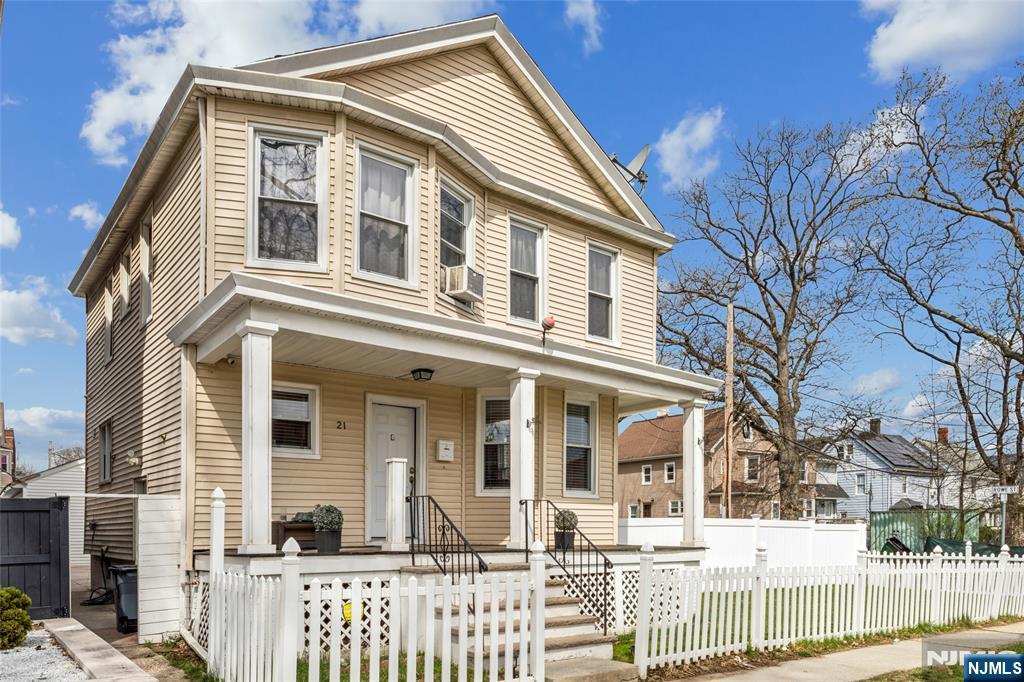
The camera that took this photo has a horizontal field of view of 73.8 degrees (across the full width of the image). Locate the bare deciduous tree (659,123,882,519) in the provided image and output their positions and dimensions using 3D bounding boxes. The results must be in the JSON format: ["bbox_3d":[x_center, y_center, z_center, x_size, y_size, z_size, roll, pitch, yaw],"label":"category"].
[{"bbox_3d":[10.566,0.185,28.000,9.200,17.500,8.800,4,-12,-17],"label":"bare deciduous tree"}]

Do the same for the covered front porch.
[{"bbox_3d":[-0.479,1.550,9.750,7.700,3.000,2.450,9,-15,-37],"label":"covered front porch"}]

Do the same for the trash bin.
[{"bbox_3d":[-5.409,3.674,9.700,0.570,0.960,0.630,9,-15,-38],"label":"trash bin"}]

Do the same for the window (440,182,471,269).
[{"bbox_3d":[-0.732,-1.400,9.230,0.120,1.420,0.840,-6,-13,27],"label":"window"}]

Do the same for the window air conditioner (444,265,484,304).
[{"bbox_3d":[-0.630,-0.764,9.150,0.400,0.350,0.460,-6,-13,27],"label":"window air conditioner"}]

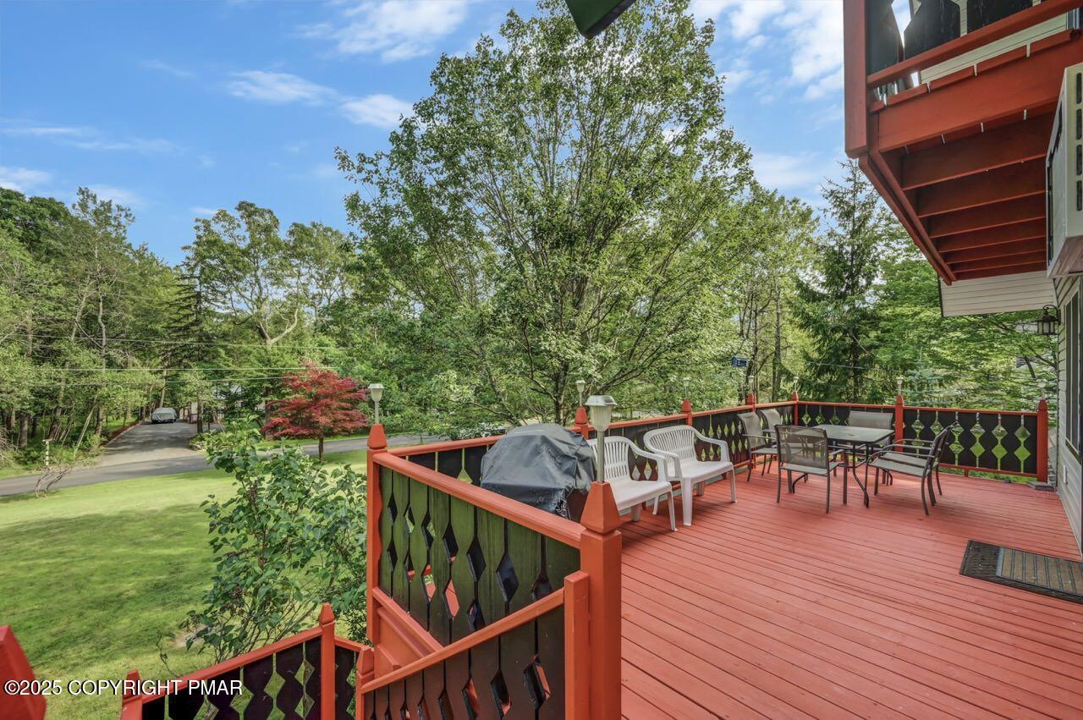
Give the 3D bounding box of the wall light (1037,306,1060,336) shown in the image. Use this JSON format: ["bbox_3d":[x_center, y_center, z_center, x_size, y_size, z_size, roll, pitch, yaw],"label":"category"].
[{"bbox_3d":[5.957,-0.458,4.950,0.160,0.360,0.200,1,-1,-43],"label":"wall light"}]

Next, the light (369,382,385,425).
[{"bbox_3d":[-1.103,0.289,2.820,0.096,0.268,0.096,1,-1,-43],"label":"light"}]

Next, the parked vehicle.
[{"bbox_3d":[-39.500,5.650,44.100,1.850,1.600,4.600,1,-1,-38],"label":"parked vehicle"}]

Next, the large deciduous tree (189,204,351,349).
[{"bbox_3d":[-20.816,-2.960,32.000,10.600,17.800,10.200,1,-1,-33],"label":"large deciduous tree"}]

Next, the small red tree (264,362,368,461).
[{"bbox_3d":[-12.103,2.783,22.500,4.950,5.250,4.900,1,-1,-28],"label":"small red tree"}]

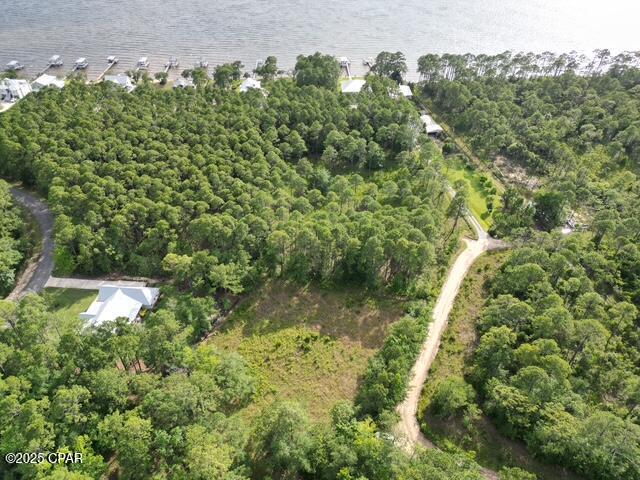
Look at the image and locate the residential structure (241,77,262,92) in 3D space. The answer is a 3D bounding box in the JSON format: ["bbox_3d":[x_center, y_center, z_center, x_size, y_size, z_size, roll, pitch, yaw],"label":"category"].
[{"bbox_3d":[-41.030,-93.000,266.870,12.190,5.660,11.610,-3,39,-3],"label":"residential structure"}]

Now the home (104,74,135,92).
[{"bbox_3d":[-120.520,-94.330,267.940,15.070,6.380,11.060,-4,39,-5],"label":"home"}]

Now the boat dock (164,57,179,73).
[{"bbox_3d":[-100.780,-119.570,302.690,7.990,4.870,17.780,-3,39,-4],"label":"boat dock"}]

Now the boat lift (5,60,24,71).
[{"bbox_3d":[-208.350,-118.770,303.230,8.000,4.800,8.600,-1,40,-2],"label":"boat lift"}]

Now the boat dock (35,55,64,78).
[{"bbox_3d":[-181.350,-115.990,298.000,8.150,5.210,37.650,-4,39,-5],"label":"boat dock"}]

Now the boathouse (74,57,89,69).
[{"bbox_3d":[-164.110,-121.570,305.210,7.130,4.810,9.800,-4,39,-5],"label":"boathouse"}]

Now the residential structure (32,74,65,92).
[{"bbox_3d":[-163.490,-94.510,268.160,13.770,6.380,12.270,-4,39,-5],"label":"residential structure"}]

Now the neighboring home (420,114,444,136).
[{"bbox_3d":[56.400,-58.030,223.840,8.490,4.450,16.840,0,39,0],"label":"neighboring home"}]

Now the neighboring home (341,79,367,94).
[{"bbox_3d":[20.910,-91.640,265.560,15.230,5.190,11.470,-1,39,-2],"label":"neighboring home"}]

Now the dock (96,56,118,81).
[{"bbox_3d":[-141.170,-114.670,296.450,6.770,5.110,34.430,-3,39,-4],"label":"dock"}]

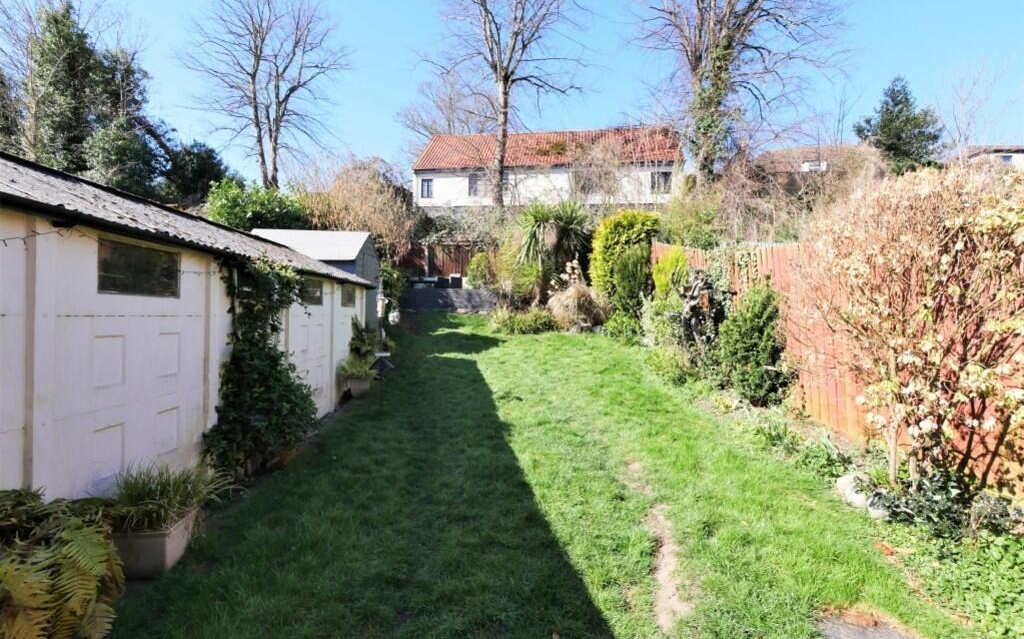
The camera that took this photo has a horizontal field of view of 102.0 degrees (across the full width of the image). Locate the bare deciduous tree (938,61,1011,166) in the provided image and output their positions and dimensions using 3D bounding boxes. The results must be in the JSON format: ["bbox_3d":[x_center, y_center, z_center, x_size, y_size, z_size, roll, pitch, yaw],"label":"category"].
[{"bbox_3d":[19.060,-6.811,17.000,2.500,7.000,2.500,0,0,-43],"label":"bare deciduous tree"}]

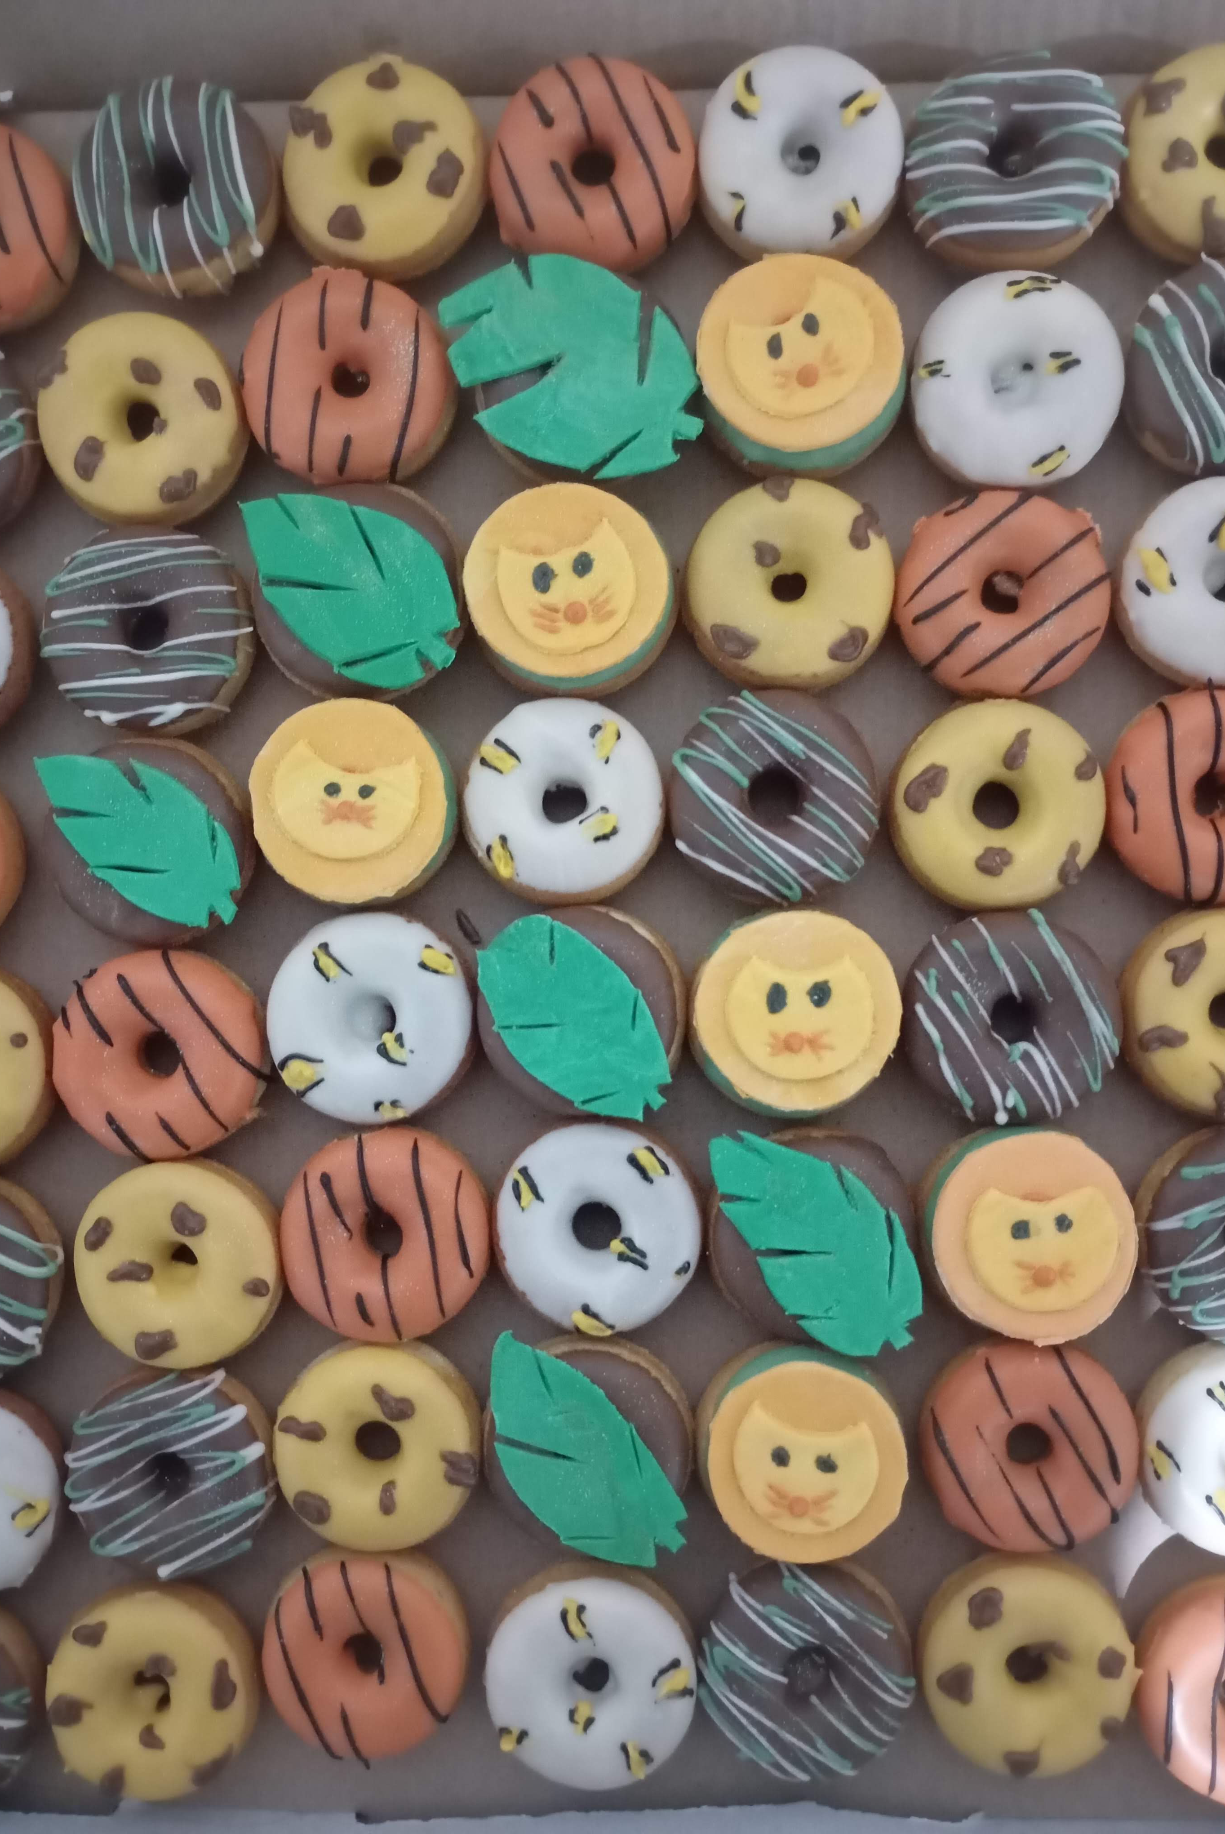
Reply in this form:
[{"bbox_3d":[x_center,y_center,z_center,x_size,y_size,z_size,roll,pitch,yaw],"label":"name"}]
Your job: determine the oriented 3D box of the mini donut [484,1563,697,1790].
[{"bbox_3d":[-0.006,0.207,0.406,0.057,0.026,0.057,0,88,1],"label":"mini donut"}]

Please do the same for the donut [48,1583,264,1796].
[{"bbox_3d":[-0.110,0.185,0.355,0.051,0.022,0.051,0,86,3],"label":"donut"}]

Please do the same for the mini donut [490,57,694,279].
[{"bbox_3d":[-0.005,-0.194,0.384,0.053,0.025,0.053,0,90,3],"label":"mini donut"}]

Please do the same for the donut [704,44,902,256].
[{"bbox_3d":[0.053,-0.215,0.419,0.057,0.026,0.057,0,88,1],"label":"donut"}]

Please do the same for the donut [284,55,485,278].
[{"bbox_3d":[-0.061,-0.202,0.400,0.054,0.025,0.056,0,88,1],"label":"donut"}]

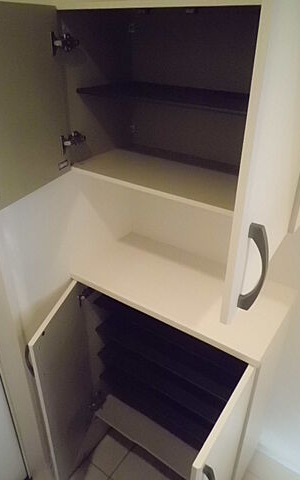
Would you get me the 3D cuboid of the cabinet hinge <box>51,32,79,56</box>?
[{"bbox_3d":[-0.239,-0.561,1.033,0.030,0.061,0.095,18,34,28],"label":"cabinet hinge"}]

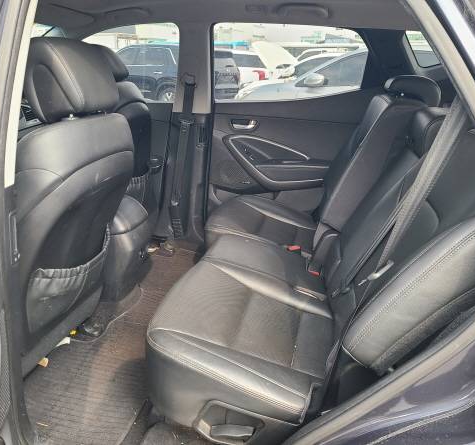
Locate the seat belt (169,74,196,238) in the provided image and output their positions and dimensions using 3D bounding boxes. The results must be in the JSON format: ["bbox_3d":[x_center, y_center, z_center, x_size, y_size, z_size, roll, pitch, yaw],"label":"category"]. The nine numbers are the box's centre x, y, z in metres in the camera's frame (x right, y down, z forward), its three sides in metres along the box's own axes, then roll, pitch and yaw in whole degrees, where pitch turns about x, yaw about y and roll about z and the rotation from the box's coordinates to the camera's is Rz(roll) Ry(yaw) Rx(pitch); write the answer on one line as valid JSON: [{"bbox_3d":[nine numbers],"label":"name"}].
[{"bbox_3d":[-0.316,-0.335,2.551,0.130,0.950,0.080,5,21,14],"label":"seat belt"}]

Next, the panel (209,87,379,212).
[{"bbox_3d":[0.284,-0.347,2.468,0.900,0.740,0.120,5,21,14],"label":"panel"}]

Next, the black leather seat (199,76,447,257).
[{"bbox_3d":[0.368,-0.196,2.126,0.920,0.960,0.510,5,21,14],"label":"black leather seat"}]

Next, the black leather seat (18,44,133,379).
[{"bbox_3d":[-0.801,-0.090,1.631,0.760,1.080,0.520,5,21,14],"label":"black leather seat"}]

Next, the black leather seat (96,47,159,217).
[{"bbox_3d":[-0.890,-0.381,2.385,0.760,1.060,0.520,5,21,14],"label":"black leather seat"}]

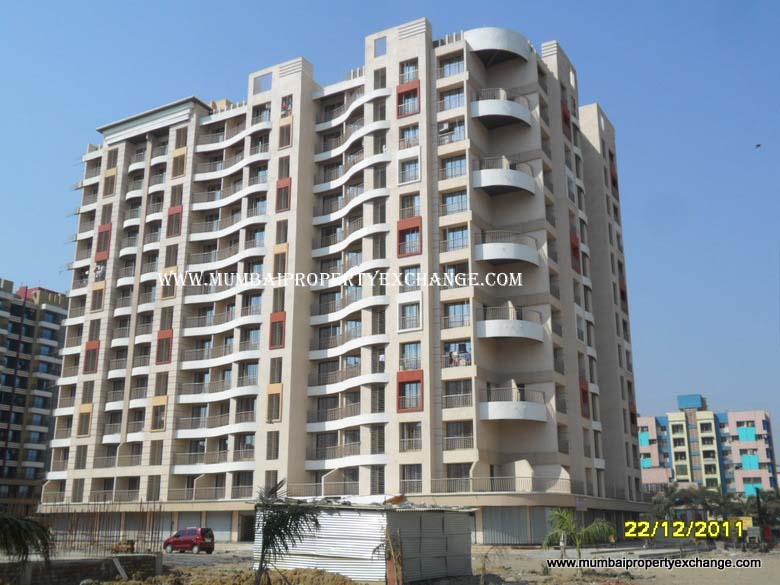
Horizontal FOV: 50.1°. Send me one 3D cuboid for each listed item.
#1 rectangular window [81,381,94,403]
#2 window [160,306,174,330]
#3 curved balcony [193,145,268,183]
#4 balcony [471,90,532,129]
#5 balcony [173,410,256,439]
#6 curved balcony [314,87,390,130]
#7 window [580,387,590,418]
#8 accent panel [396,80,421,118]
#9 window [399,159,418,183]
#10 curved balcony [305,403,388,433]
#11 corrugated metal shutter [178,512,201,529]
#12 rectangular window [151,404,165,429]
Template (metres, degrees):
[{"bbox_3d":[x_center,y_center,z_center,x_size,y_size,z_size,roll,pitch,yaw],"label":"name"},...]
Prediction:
[{"bbox_3d":[-27.892,9.259,77.059,1.322,2.085,0.203,-9,-19,28],"label":"rectangular window"},{"bbox_3d":[-19.678,2.330,73.927,1.450,2.049,0.150,-9,-18,28],"label":"window"},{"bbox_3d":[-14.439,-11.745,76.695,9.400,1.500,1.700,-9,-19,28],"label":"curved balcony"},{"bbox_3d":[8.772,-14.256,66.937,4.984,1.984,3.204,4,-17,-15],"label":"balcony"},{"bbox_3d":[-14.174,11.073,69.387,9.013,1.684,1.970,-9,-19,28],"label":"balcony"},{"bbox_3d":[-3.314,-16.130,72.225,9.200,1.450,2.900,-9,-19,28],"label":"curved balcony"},{"bbox_3d":[14.539,8.084,62.002,0.250,2.650,2.000,-9,-19,29],"label":"window"},{"bbox_3d":[1.493,-15.410,66.750,2.090,2.970,0.300,-9,-19,29],"label":"accent panel"},{"bbox_3d":[1.576,-9.388,64.931,1.633,2.000,0.200,-9,-18,29],"label":"window"},{"bbox_3d":[-3.248,9.310,62.270,8.550,1.600,2.600,-9,-19,29],"label":"curved balcony"},{"bbox_3d":[-16.015,18.874,66.875,2.411,2.447,0.120,-9,-18,28],"label":"corrugated metal shutter"},{"bbox_3d":[-19.900,10.828,71.838,1.322,2.136,0.203,-9,-19,28],"label":"rectangular window"}]

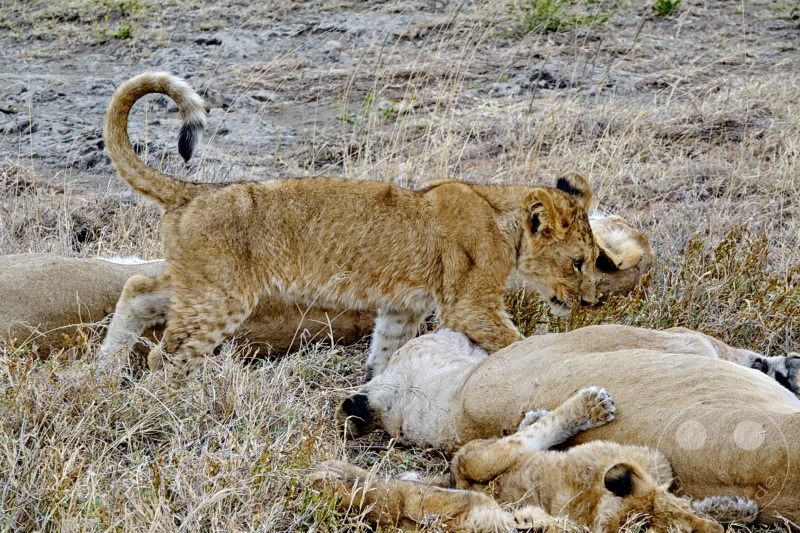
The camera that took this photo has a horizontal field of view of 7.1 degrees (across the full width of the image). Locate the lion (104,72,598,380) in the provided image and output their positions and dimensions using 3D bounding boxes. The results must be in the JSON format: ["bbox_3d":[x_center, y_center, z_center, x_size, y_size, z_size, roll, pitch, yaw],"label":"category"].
[{"bbox_3d":[-0.105,-0.080,13.900,1.070,0.670,0.280,1,10,8],"label":"lion"}]

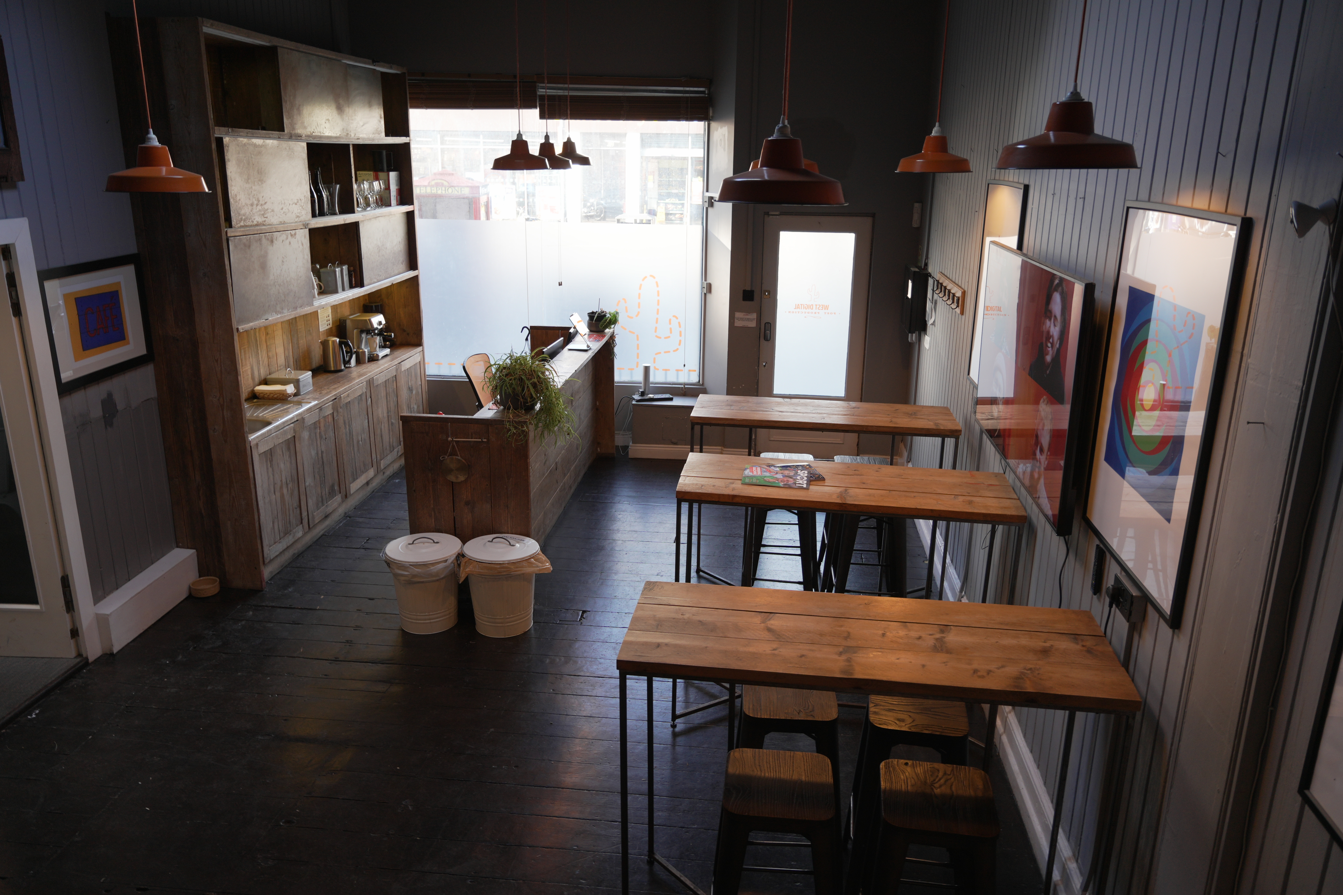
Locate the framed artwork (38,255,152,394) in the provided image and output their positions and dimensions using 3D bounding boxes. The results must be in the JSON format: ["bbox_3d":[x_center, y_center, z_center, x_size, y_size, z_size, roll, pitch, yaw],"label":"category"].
[{"bbox_3d":[-2.878,-0.646,5.088,0.030,0.588,0.749,2,16,6],"label":"framed artwork"}]

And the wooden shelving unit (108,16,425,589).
[{"bbox_3d":[-2.451,-1.067,6.851,0.491,3.107,2.902,2,16,6],"label":"wooden shelving unit"}]

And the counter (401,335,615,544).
[{"bbox_3d":[-0.988,-0.057,7.090,0.727,1.066,2.889,2,16,6],"label":"counter"}]

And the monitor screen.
[{"bbox_3d":[1.380,-0.307,3.912,0.052,0.831,1.458,1,16,6],"label":"monitor screen"}]

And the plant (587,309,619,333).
[{"bbox_3d":[-0.549,-1.045,8.252,0.265,0.190,0.200,3,17,7],"label":"plant"}]

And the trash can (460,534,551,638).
[{"bbox_3d":[-0.903,0.734,5.421,0.425,0.487,0.415,1,16,0],"label":"trash can"}]

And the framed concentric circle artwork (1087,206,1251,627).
[{"bbox_3d":[1.375,-0.144,2.876,0.028,1.050,0.812,2,17,6],"label":"framed concentric circle artwork"}]

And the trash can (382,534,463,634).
[{"bbox_3d":[-1.340,0.727,5.513,0.410,0.500,0.410,1,17,0],"label":"trash can"}]

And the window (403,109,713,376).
[{"bbox_3d":[-0.970,-1.713,8.489,2.530,2.344,0.080,2,16,6],"label":"window"}]

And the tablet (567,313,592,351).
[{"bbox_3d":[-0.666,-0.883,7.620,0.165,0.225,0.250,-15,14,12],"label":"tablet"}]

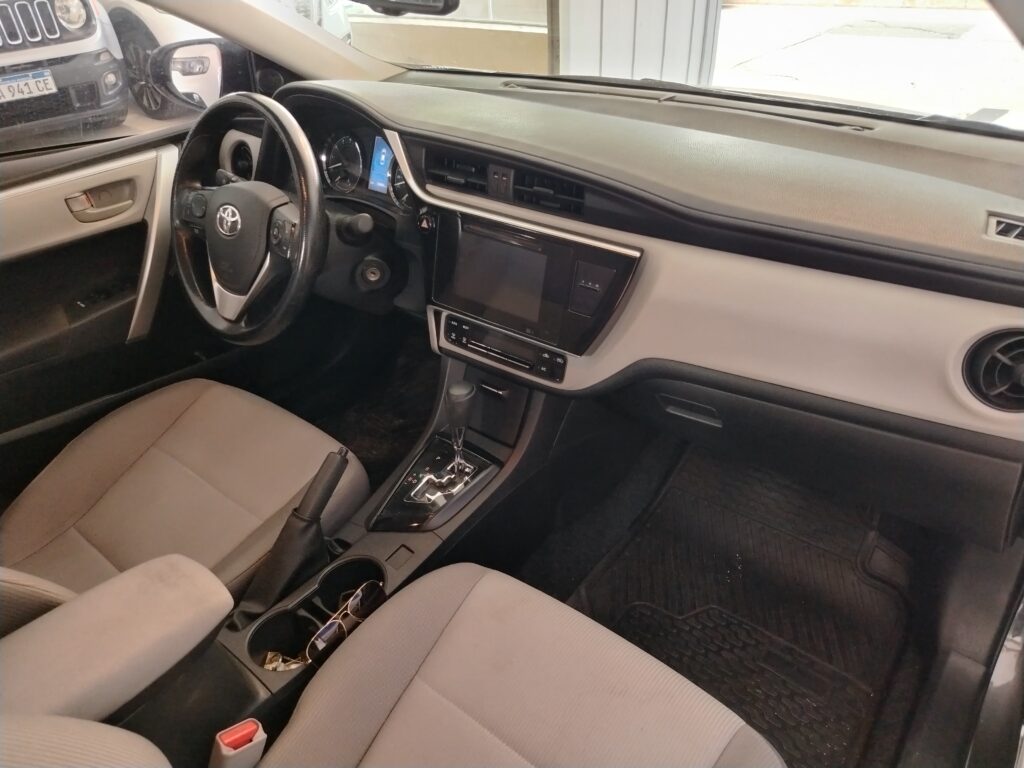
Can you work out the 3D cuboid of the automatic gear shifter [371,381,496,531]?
[{"bbox_3d":[-0.127,0.116,1.038,0.120,0.177,0.175,22,42,31],"label":"automatic gear shifter"}]

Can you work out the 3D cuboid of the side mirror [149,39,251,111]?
[{"bbox_3d":[-0.638,-0.654,1.482,0.251,0.148,0.118,15,39,23],"label":"side mirror"}]

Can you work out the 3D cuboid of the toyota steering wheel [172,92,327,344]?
[{"bbox_3d":[-0.397,-0.249,1.101,0.367,0.367,0.099,22,19,31],"label":"toyota steering wheel"}]

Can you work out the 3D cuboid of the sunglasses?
[{"bbox_3d":[-0.237,0.326,0.954,0.140,0.049,0.133,-38,8,-39],"label":"sunglasses"}]

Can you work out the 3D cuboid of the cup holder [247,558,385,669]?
[{"bbox_3d":[-0.252,0.324,0.953,0.097,0.074,0.200,22,42,31],"label":"cup holder"}]

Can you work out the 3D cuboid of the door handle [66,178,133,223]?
[{"bbox_3d":[-0.719,-0.318,1.243,0.035,0.049,0.118,22,42,31],"label":"door handle"}]

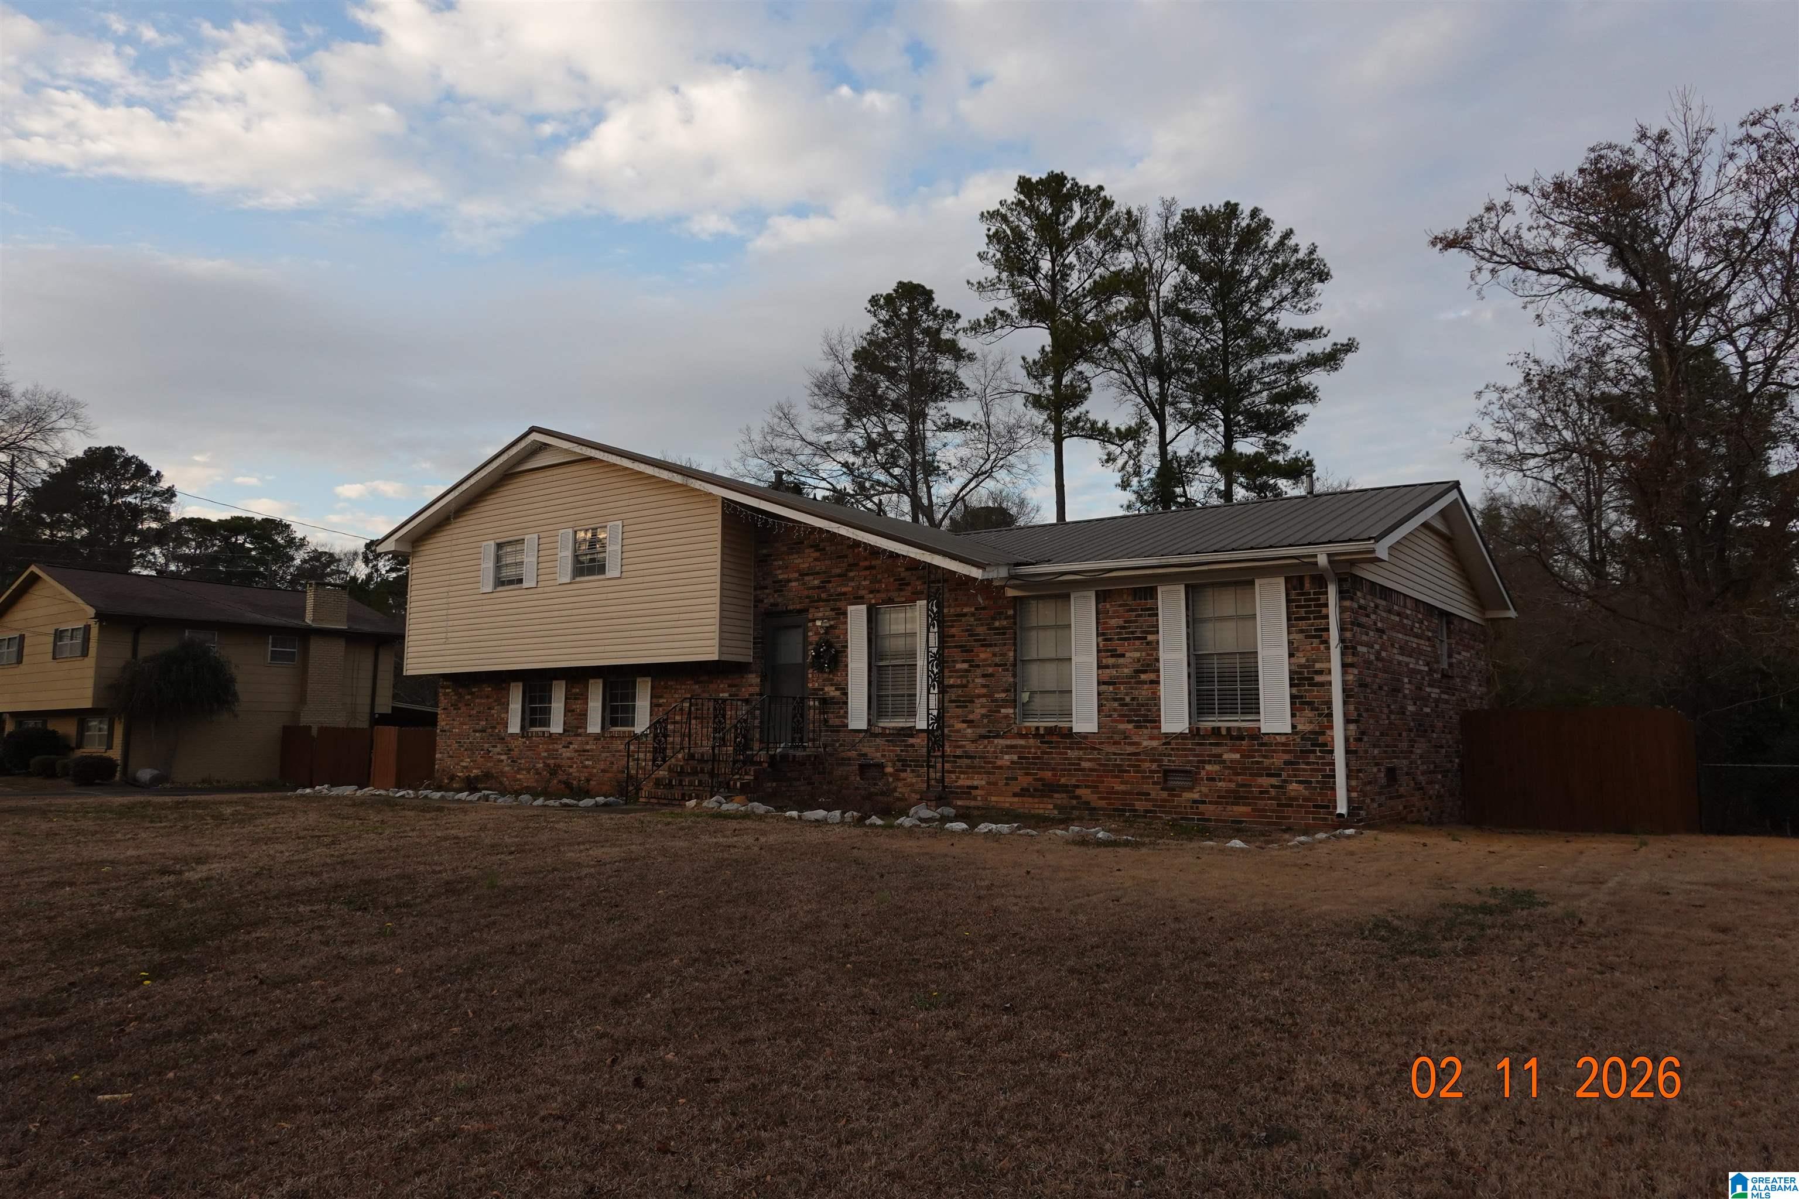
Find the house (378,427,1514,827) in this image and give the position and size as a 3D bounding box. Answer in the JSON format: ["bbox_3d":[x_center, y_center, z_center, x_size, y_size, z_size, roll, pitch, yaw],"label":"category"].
[{"bbox_3d":[0.824,0.411,22.446,17.980,6.250,11.950,-4,-7,35],"label":"house"}]

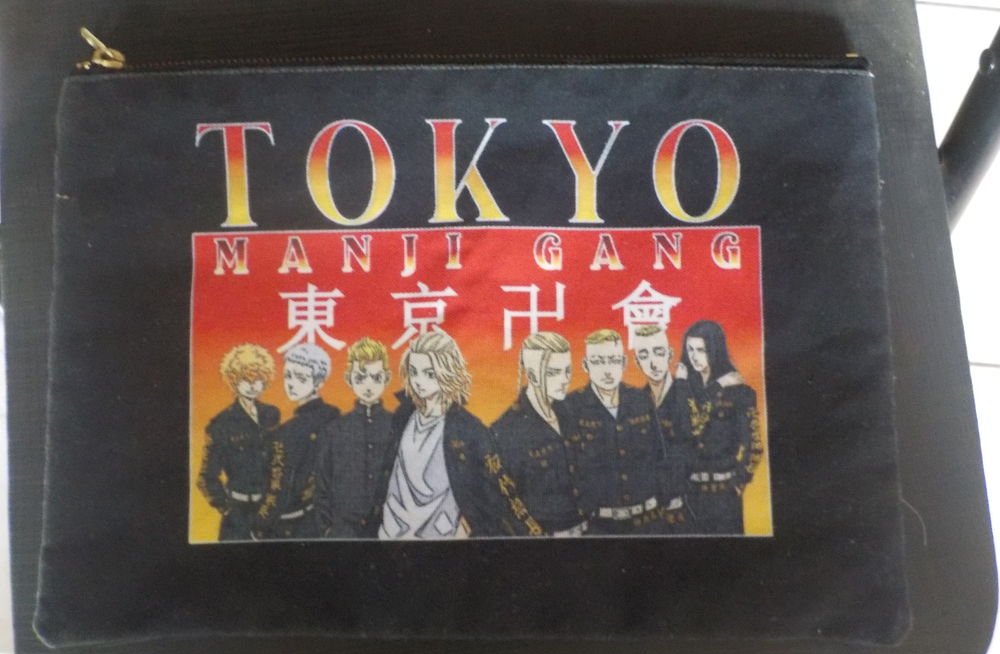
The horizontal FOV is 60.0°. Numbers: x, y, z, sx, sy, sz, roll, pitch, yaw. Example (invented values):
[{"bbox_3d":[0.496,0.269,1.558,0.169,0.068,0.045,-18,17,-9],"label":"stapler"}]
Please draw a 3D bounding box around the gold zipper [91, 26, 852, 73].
[{"bbox_3d":[-0.013,-0.111,0.345,0.313,0.010,0.015,0,83,0],"label":"gold zipper"}]

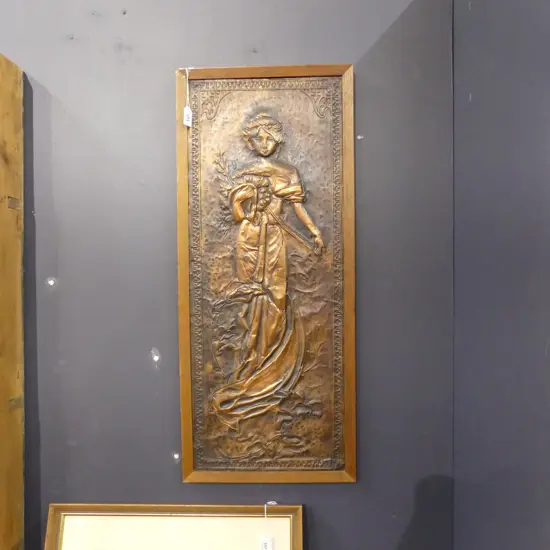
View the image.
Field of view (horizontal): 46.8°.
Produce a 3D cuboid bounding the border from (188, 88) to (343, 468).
[{"bbox_3d":[-0.018,0.003,1.465,0.350,0.903,0.028,-1,2,2],"label":"border"}]

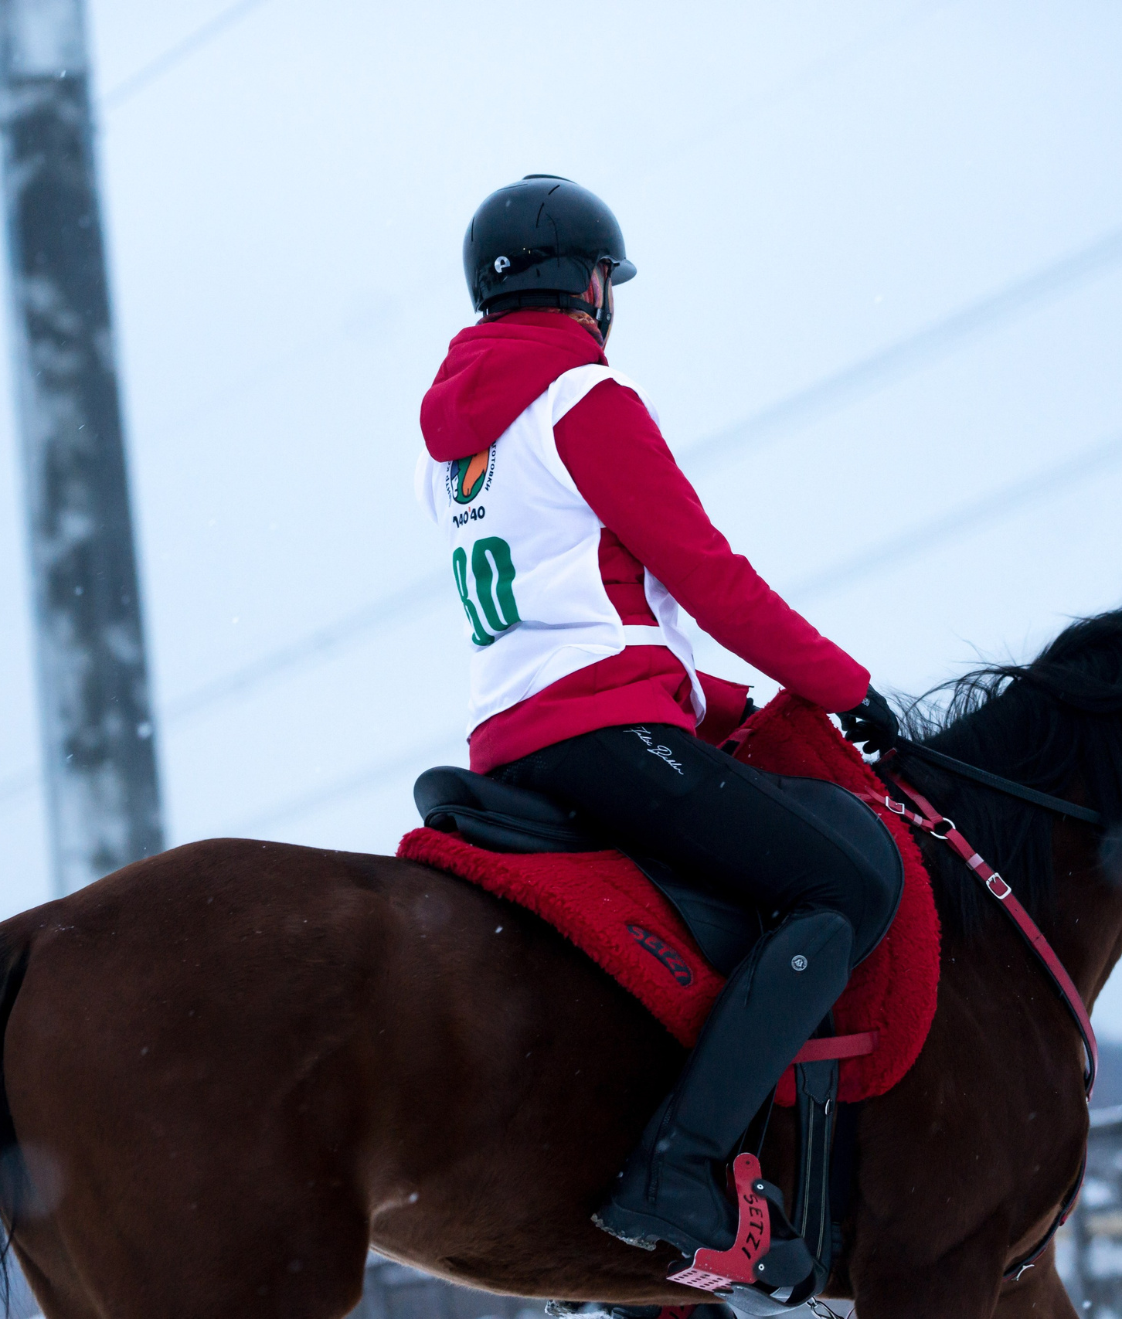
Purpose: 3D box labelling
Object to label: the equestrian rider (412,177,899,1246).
[{"bbox_3d":[0.127,0.092,7.200,0.640,1.460,0.640,-3,-6,-25],"label":"equestrian rider"}]

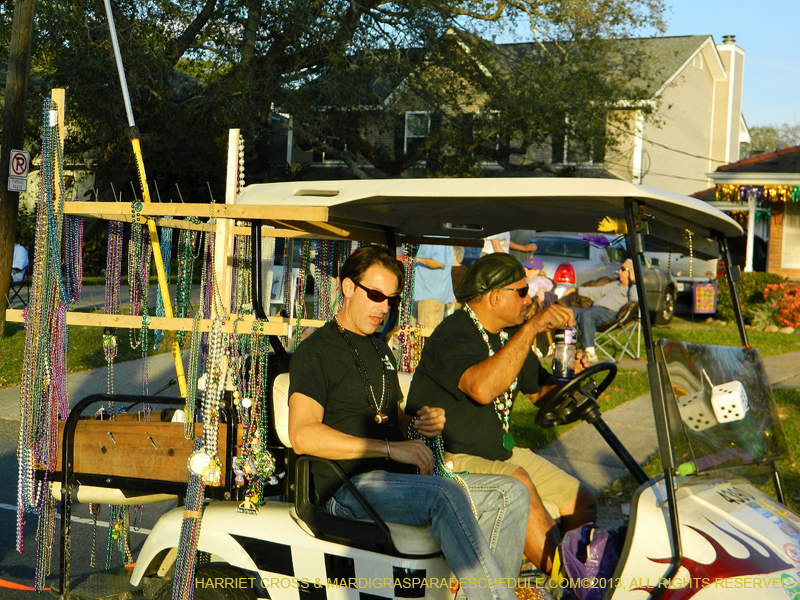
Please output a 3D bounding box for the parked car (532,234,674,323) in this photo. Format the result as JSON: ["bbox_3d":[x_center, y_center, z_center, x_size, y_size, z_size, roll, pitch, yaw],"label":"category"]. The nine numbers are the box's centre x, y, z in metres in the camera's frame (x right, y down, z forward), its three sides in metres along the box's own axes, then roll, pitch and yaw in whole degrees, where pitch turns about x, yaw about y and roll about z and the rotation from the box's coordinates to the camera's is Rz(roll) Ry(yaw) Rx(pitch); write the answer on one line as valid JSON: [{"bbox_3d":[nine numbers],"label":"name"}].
[{"bbox_3d":[2.908,-0.342,20.734,1.800,1.430,4.850,4,2,30],"label":"parked car"}]

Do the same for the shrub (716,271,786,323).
[{"bbox_3d":[6.484,-0.046,24.300,1.300,0.970,1.100,4,2,30],"label":"shrub"}]

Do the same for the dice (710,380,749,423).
[{"bbox_3d":[0.941,0.290,3.760,0.077,0.077,0.077,-12,32,26],"label":"dice"}]

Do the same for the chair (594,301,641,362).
[{"bbox_3d":[2.389,0.323,14.400,0.580,0.780,0.660,2,2,-13],"label":"chair"}]

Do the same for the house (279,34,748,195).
[{"bbox_3d":[4.074,-4.772,45.677,13.200,8.600,11.400,4,2,30],"label":"house"}]

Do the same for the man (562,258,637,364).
[{"bbox_3d":[2.217,0.114,14.350,0.850,1.120,0.580,2,2,-13],"label":"man"}]

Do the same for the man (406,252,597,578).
[{"bbox_3d":[0.359,0.399,4.505,0.660,1.110,0.600,4,2,26],"label":"man"}]

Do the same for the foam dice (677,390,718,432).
[{"bbox_3d":[0.864,0.323,3.820,0.077,0.077,0.077,-26,26,33],"label":"foam dice"}]

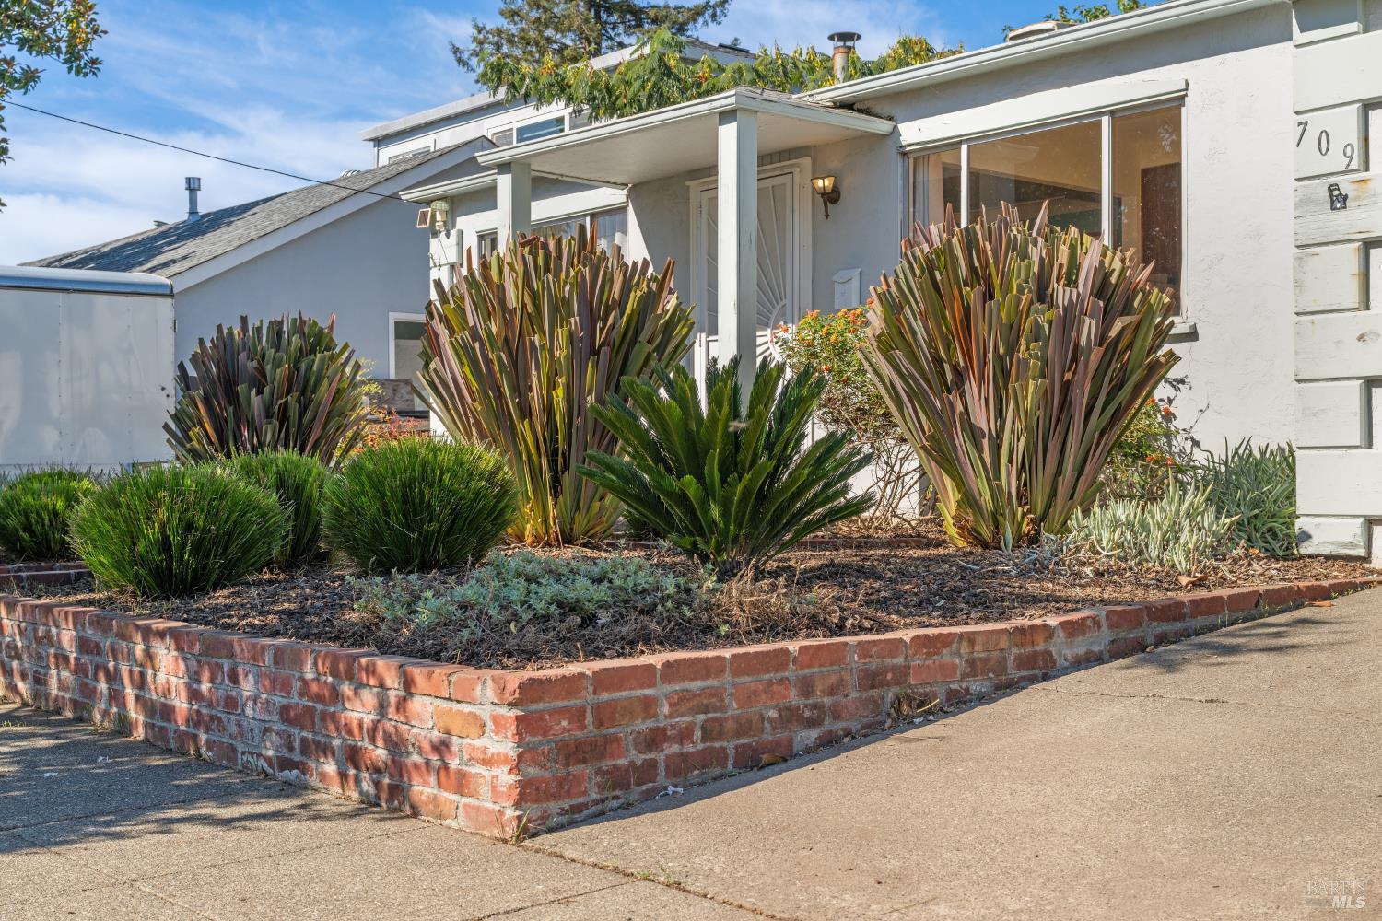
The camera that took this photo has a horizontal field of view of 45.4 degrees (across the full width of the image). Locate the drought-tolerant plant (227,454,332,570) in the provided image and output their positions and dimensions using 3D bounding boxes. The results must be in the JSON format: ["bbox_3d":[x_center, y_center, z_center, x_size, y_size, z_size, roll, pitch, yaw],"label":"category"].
[{"bbox_3d":[-1.814,0.213,7.250,0.629,0.507,0.629,0,-1,0],"label":"drought-tolerant plant"}]

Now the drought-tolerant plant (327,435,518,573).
[{"bbox_3d":[-1.119,0.182,6.800,0.793,0.546,0.769,0,-1,0],"label":"drought-tolerant plant"}]

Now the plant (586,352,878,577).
[{"bbox_3d":[0.141,0.021,6.450,1.144,0.844,1.122,0,-1,0],"label":"plant"}]

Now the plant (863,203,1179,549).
[{"bbox_3d":[1.521,-0.395,7.600,1.442,1.571,1.370,0,-1,0],"label":"plant"}]

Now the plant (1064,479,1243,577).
[{"bbox_3d":[1.700,0.249,6.100,0.636,0.336,0.541,0,-1,0],"label":"plant"}]

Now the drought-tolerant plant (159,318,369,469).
[{"bbox_3d":[-2.538,-0.214,9.900,1.224,1.321,1.163,0,-1,0],"label":"drought-tolerant plant"}]

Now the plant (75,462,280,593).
[{"bbox_3d":[-1.849,0.253,5.950,0.774,0.470,0.751,0,-1,0],"label":"plant"}]

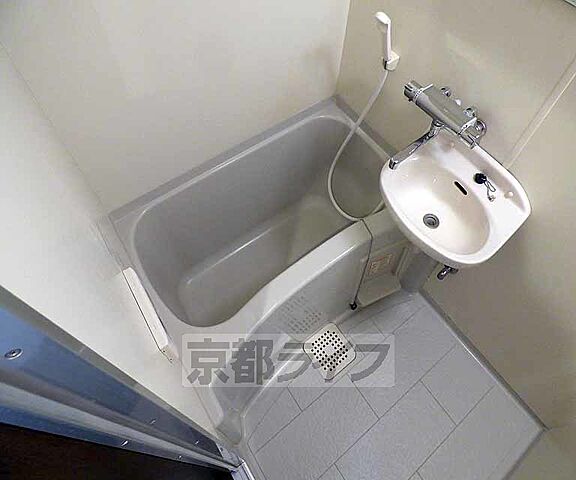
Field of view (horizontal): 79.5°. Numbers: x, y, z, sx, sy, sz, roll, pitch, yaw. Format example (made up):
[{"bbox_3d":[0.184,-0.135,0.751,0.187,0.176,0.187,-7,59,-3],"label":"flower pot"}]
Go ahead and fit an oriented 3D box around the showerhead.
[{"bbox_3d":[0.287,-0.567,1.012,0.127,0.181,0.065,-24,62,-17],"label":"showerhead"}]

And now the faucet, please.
[{"bbox_3d":[0.371,-0.314,0.959,0.300,0.092,0.280,-35,66,-22],"label":"faucet"}]

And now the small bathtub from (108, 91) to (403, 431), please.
[{"bbox_3d":[0.003,0.069,1.361,0.986,0.577,0.706,-31,65,-20],"label":"small bathtub"}]

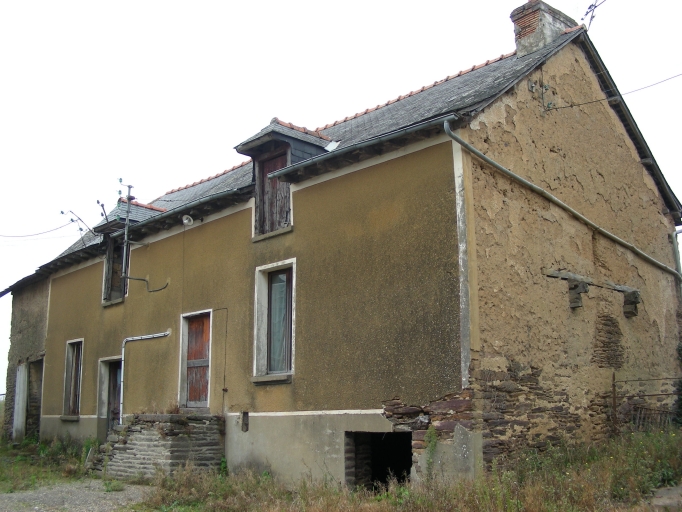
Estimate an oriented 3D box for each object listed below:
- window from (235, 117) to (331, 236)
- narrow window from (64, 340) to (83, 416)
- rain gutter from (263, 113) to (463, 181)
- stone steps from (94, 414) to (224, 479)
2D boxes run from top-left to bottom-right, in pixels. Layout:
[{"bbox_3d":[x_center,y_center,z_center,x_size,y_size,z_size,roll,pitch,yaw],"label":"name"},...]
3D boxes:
[{"bbox_3d":[-0.966,-1.539,15.118,2.097,2.340,1.242,12,-17,-44],"label":"window"},{"bbox_3d":[-6.913,3.192,19.596,0.207,1.953,0.936,12,-17,-44],"label":"narrow window"},{"bbox_3d":[0.174,-1.788,12.715,0.125,0.110,4.407,12,-15,-44],"label":"rain gutter"},{"bbox_3d":[-3.731,3.833,15.201,1.197,1.188,2.934,12,-17,-44],"label":"stone steps"}]

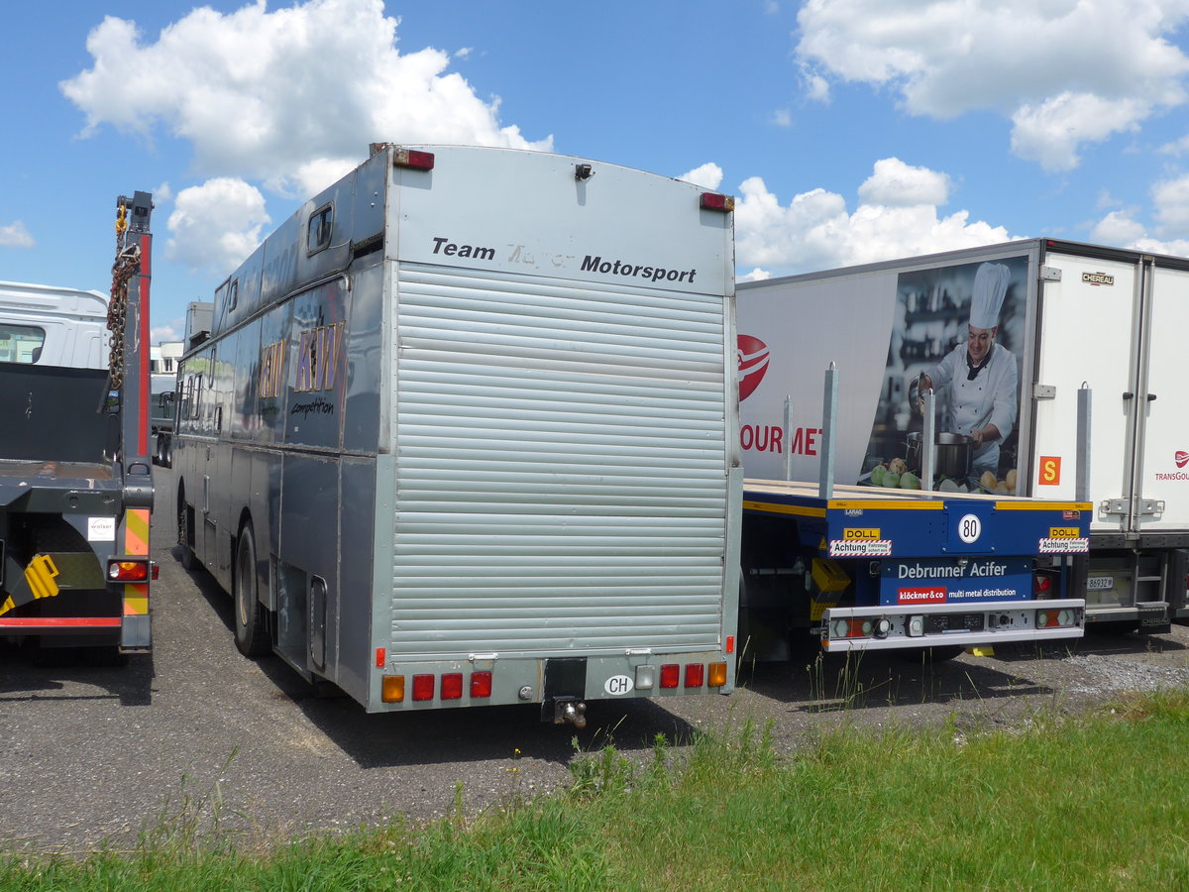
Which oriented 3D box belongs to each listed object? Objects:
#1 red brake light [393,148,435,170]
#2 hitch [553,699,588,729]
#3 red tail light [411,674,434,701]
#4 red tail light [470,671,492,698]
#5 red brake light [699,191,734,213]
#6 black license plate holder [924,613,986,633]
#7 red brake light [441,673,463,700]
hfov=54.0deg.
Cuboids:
[{"bbox_3d":[-0.968,-1.535,6.277,0.205,0.086,0.065,2,0,-25],"label":"red brake light"},{"bbox_3d":[-0.127,1.499,6.557,0.155,0.150,0.220,3,0,-24],"label":"hitch"},{"bbox_3d":[-0.928,1.313,6.347,0.107,0.128,0.045,2,0,-25],"label":"red tail light"},{"bbox_3d":[-0.628,1.327,6.486,0.107,0.128,0.045,2,0,-25],"label":"red tail light"},{"bbox_3d":[0.755,-1.501,7.236,0.215,0.086,0.075,3,-5,-24],"label":"red brake light"},{"bbox_3d":[2.611,1.286,8.463,0.520,0.120,0.035,2,0,-25],"label":"black license plate holder"},{"bbox_3d":[-0.780,1.317,6.390,0.112,0.141,0.045,3,0,-24],"label":"red brake light"}]

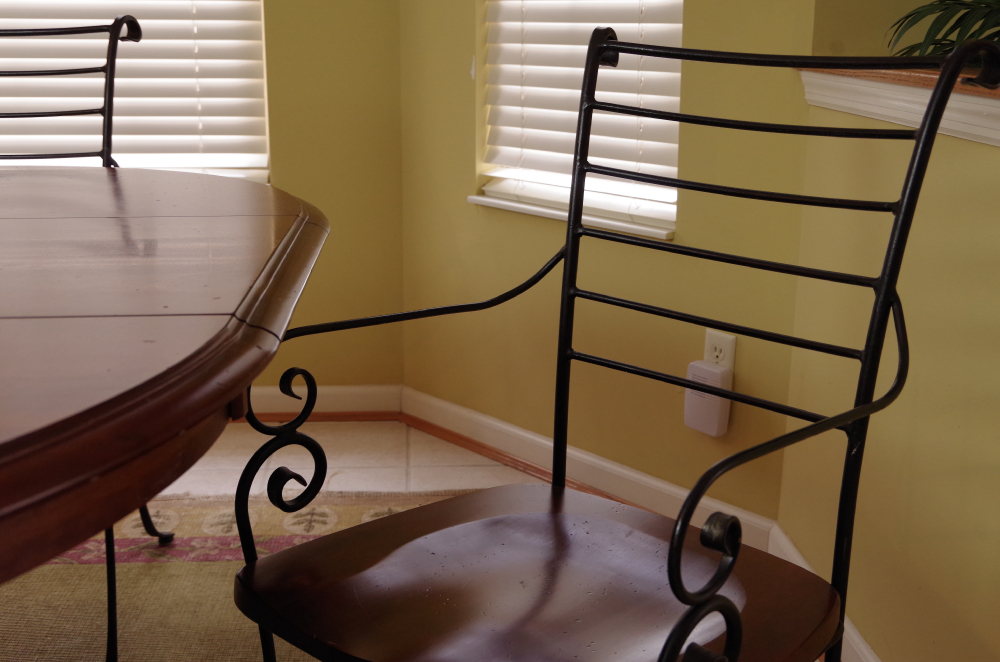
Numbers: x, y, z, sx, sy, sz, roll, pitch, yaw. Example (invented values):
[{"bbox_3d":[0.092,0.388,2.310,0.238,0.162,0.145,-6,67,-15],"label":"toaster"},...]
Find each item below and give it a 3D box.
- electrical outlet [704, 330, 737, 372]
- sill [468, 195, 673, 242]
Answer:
[{"bbox_3d":[0.406,0.059,2.164,0.008,0.114,0.070,-13,20,-42],"label":"electrical outlet"},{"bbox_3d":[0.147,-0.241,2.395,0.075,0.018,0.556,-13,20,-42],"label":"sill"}]

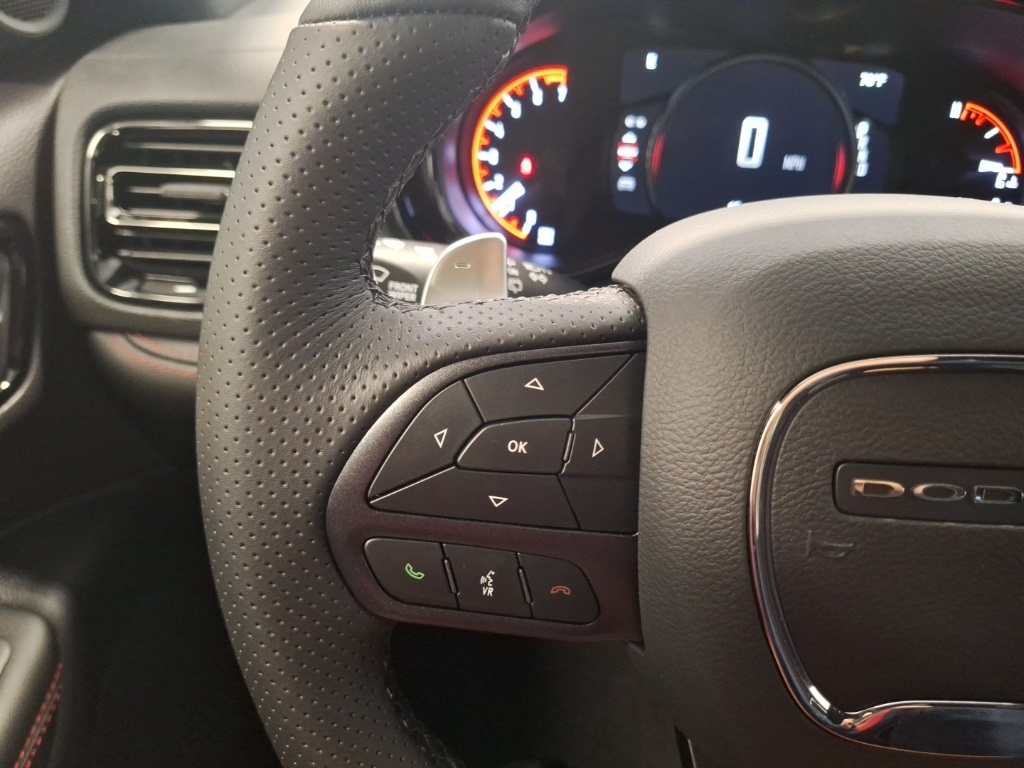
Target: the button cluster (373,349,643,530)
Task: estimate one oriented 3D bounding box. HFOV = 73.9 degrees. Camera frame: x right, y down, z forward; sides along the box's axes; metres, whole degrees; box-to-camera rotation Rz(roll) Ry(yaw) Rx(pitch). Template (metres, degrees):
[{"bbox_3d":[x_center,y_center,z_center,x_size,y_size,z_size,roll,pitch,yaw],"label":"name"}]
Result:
[{"bbox_3d":[-0.001,0.013,0.170,0.068,0.044,0.010,5,0,0],"label":"button cluster"}]

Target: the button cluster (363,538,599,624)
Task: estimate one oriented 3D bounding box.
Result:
[{"bbox_3d":[-0.008,0.049,0.170,0.060,0.017,0.008,6,0,0],"label":"button cluster"}]

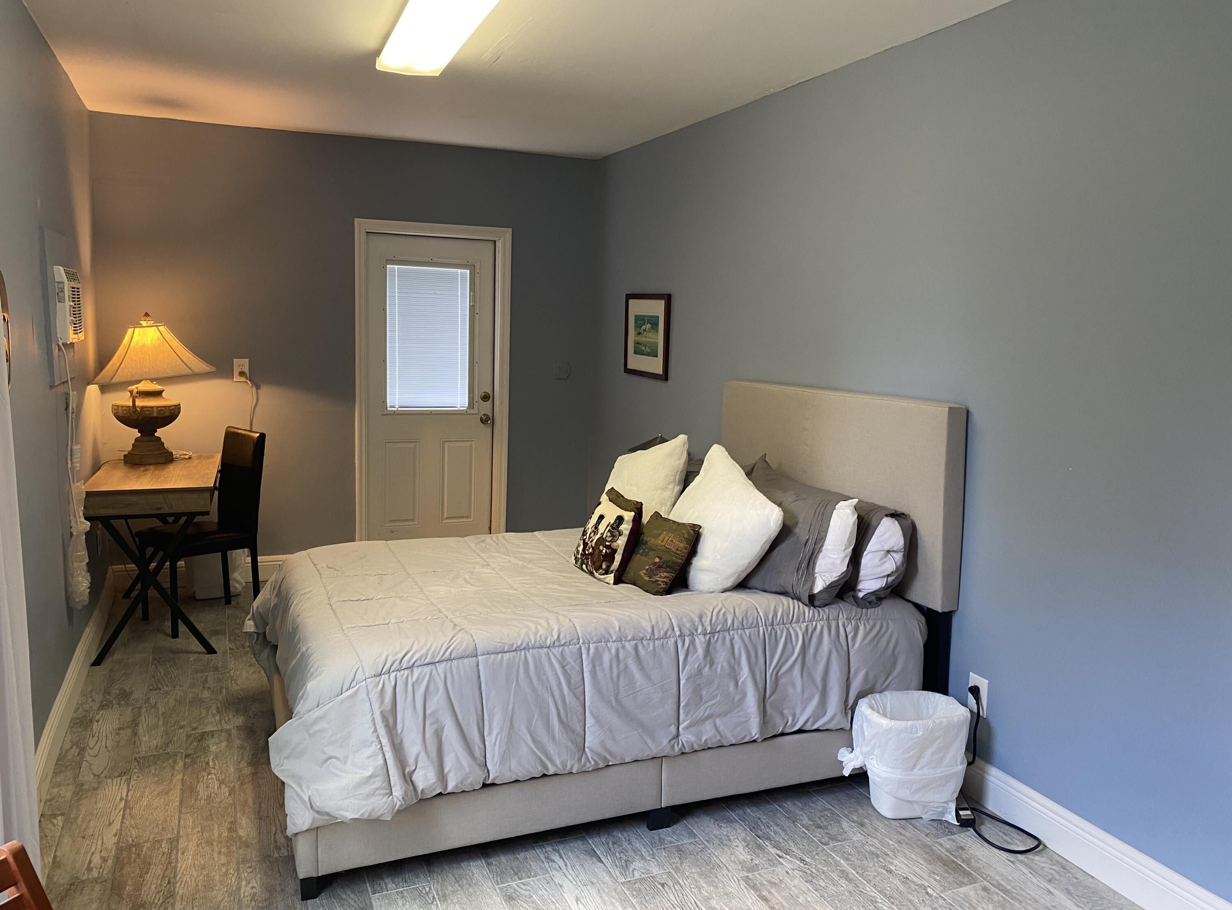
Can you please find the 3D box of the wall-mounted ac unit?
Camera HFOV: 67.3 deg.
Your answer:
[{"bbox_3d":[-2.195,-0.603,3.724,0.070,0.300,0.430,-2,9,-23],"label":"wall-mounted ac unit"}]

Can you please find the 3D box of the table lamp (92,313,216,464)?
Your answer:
[{"bbox_3d":[-2.289,-0.335,4.603,0.530,0.740,0.500,-2,9,-23],"label":"table lamp"}]

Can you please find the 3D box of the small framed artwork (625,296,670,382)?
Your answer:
[{"bbox_3d":[0.163,-0.666,5.184,0.026,0.460,0.555,-2,9,-23],"label":"small framed artwork"}]

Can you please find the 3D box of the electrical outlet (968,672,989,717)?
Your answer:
[{"bbox_3d":[1.171,0.779,3.004,0.012,0.124,0.077,-2,9,-23],"label":"electrical outlet"}]

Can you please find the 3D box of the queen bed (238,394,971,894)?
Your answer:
[{"bbox_3d":[-0.127,0.410,3.298,2.110,1.270,1.410,-2,9,-23],"label":"queen bed"}]

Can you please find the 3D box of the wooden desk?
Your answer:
[{"bbox_3d":[-2.181,0.448,4.456,0.515,0.760,1.060,-2,9,-23],"label":"wooden desk"}]

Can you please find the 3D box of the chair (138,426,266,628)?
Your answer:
[{"bbox_3d":[-2.010,0.352,4.514,0.490,0.940,0.400,-6,11,-45],"label":"chair"}]

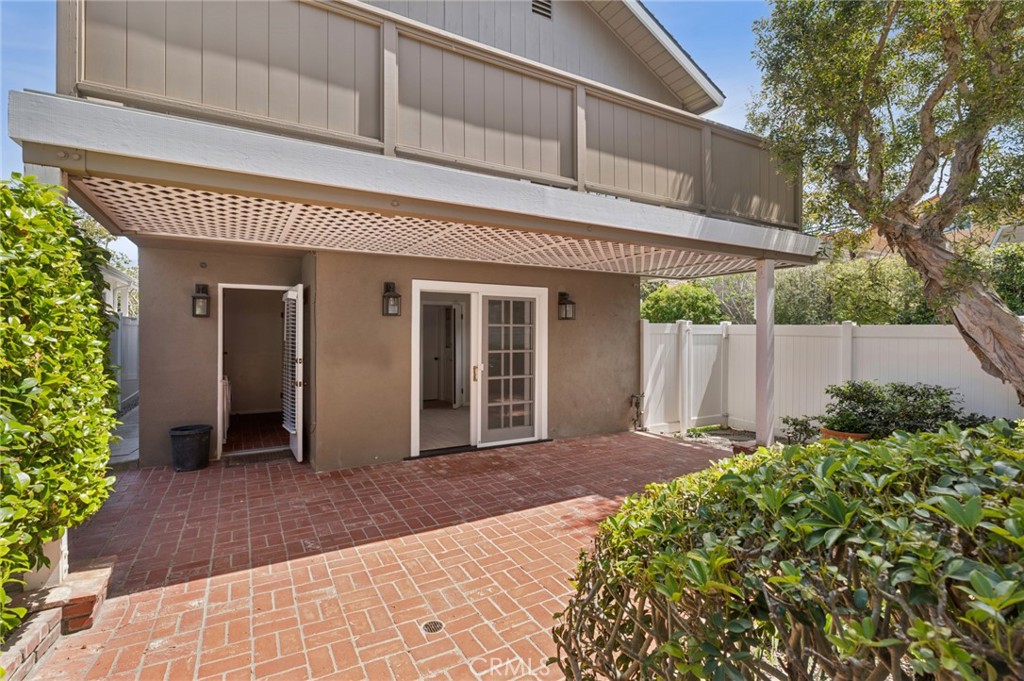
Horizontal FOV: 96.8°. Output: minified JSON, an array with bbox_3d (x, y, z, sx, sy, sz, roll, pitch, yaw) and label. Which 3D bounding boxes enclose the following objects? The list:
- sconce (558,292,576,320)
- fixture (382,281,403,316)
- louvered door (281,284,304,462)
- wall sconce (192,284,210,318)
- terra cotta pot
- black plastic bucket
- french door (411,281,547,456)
[{"bbox_3d":[0.761,-0.483,6.362,0.175,0.405,0.205,0,0,-27],"label":"sconce"},{"bbox_3d":[-1.386,-0.481,5.249,0.175,0.405,0.205,0,0,-27],"label":"fixture"},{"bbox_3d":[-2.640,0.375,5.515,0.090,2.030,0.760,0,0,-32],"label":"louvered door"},{"bbox_3d":[-3.648,-0.465,5.337,0.175,0.405,0.205,0,0,-27],"label":"wall sconce"},{"bbox_3d":[3.860,1.225,5.200,0.550,0.420,0.550,0,0,0],"label":"terra cotta pot"},{"bbox_3d":[-3.600,1.210,5.110,0.405,0.450,0.405,0,0,-27],"label":"black plastic bucket"},{"bbox_3d":[-0.370,0.335,5.930,1.930,2.130,0.120,0,0,-27],"label":"french door"}]

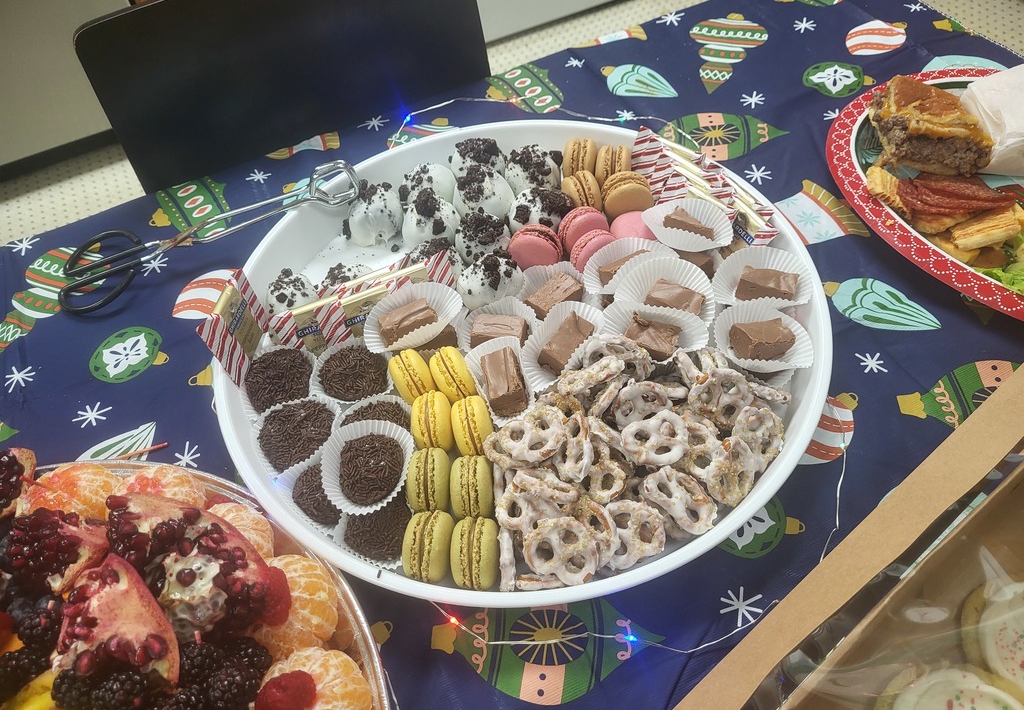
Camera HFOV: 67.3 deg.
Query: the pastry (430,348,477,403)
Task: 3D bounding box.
[{"bbox_3d":[-0.040,0.013,0.517,0.026,0.041,0.041,-31,90,-4],"label":"pastry"}]

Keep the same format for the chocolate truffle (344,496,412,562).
[{"bbox_3d":[-0.079,0.102,0.454,0.042,0.036,0.042,-7,53,0],"label":"chocolate truffle"}]

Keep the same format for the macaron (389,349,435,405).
[{"bbox_3d":[-0.063,0.016,0.489,0.025,0.040,0.040,-23,54,-12],"label":"macaron"}]

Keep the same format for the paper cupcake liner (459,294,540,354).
[{"bbox_3d":[-0.008,-0.018,0.519,0.058,0.025,0.056,-8,52,-1],"label":"paper cupcake liner"}]

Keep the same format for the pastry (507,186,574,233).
[{"bbox_3d":[0.024,-0.118,0.638,0.050,0.045,0.050,-7,53,0],"label":"pastry"}]

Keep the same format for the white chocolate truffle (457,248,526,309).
[{"bbox_3d":[-0.014,-0.053,0.537,0.046,0.040,0.046,-8,52,-1],"label":"white chocolate truffle"}]

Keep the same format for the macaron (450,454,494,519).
[{"bbox_3d":[-0.022,0.077,0.438,0.025,0.040,0.040,-5,52,2],"label":"macaron"}]

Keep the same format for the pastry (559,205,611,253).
[{"bbox_3d":[0.056,-0.092,0.585,0.041,0.041,0.026,-36,50,-20],"label":"pastry"}]

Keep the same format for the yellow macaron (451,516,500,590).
[{"bbox_3d":[-0.022,0.120,0.466,0.026,0.043,0.043,-5,53,2],"label":"yellow macaron"}]

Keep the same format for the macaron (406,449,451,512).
[{"bbox_3d":[-0.049,0.073,0.443,0.025,0.040,0.040,-5,52,2],"label":"macaron"}]

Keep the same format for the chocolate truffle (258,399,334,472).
[{"bbox_3d":[-0.139,0.052,0.497,0.046,0.037,0.044,-3,53,3],"label":"chocolate truffle"}]

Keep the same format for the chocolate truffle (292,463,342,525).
[{"bbox_3d":[-0.120,0.091,0.500,0.043,0.036,0.043,-5,60,-3],"label":"chocolate truffle"}]

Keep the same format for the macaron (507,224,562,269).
[{"bbox_3d":[0.016,-0.079,0.578,0.041,0.041,0.026,20,41,19],"label":"macaron"}]

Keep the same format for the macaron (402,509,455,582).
[{"bbox_3d":[-0.051,0.117,0.471,0.026,0.043,0.043,11,52,1],"label":"macaron"}]

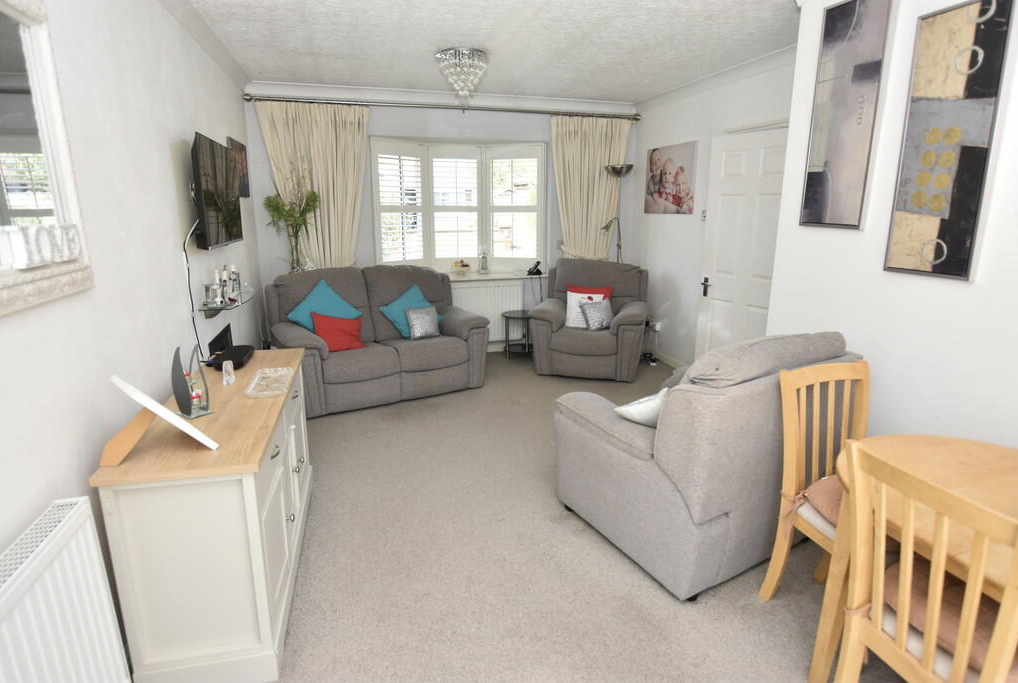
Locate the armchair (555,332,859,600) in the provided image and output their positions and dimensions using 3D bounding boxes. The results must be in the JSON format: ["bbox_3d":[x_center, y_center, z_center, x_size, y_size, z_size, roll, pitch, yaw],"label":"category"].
[{"bbox_3d":[0.858,0.367,2.533,0.980,0.946,0.896,-7,15,-28],"label":"armchair"}]

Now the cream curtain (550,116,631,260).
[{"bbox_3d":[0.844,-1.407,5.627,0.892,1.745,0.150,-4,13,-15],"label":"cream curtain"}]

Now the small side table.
[{"bbox_3d":[0.138,-0.052,5.509,0.410,0.453,0.410,-4,13,-15],"label":"small side table"}]

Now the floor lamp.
[{"bbox_3d":[1.109,-0.829,5.595,0.330,1.917,0.310,5,14,21],"label":"floor lamp"}]

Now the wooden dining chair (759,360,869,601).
[{"bbox_3d":[1.152,0.557,1.772,0.410,0.910,0.480,-4,13,-13],"label":"wooden dining chair"}]

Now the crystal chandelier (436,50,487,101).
[{"bbox_3d":[-0.322,-1.841,3.744,0.370,0.294,0.370,-4,13,-15],"label":"crystal chandelier"}]

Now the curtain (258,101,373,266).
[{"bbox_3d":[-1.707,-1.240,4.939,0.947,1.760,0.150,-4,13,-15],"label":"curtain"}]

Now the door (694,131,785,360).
[{"bbox_3d":[1.774,-0.541,4.102,0.045,1.981,0.762,-8,15,-29],"label":"door"}]

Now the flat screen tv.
[{"bbox_3d":[-1.572,-0.791,2.924,0.065,0.518,0.896,-4,13,-16],"label":"flat screen tv"}]

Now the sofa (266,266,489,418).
[{"bbox_3d":[-1.086,-0.094,4.546,1.554,0.980,0.938,-8,15,-29],"label":"sofa"}]

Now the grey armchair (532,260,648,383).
[{"bbox_3d":[0.805,-0.247,5.158,0.980,0.980,0.896,4,13,18],"label":"grey armchair"}]

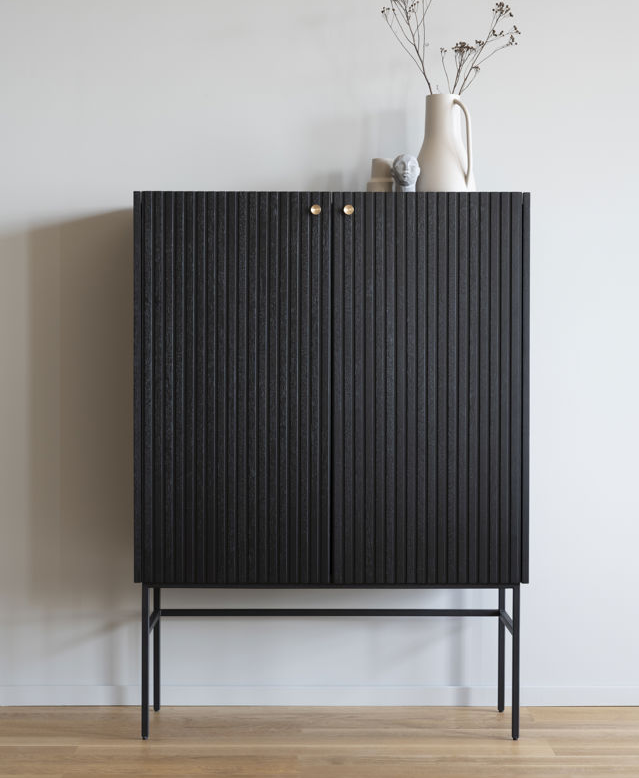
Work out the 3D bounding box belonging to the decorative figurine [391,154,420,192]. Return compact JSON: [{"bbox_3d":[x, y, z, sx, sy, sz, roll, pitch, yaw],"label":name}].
[{"bbox_3d":[0.225,-0.555,4.293,0.075,0.111,0.083,0,1,0],"label":"decorative figurine"}]

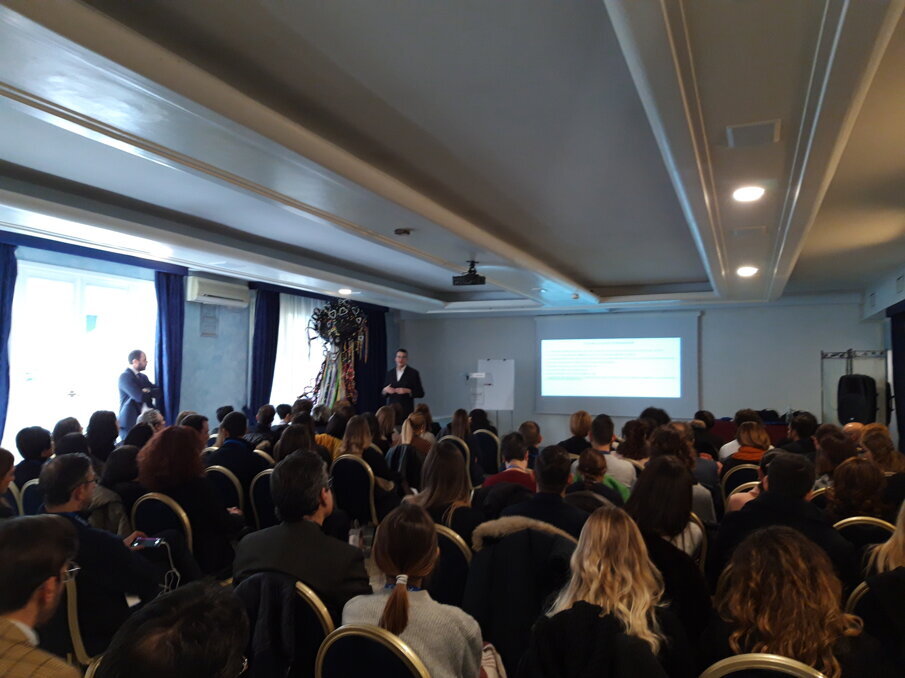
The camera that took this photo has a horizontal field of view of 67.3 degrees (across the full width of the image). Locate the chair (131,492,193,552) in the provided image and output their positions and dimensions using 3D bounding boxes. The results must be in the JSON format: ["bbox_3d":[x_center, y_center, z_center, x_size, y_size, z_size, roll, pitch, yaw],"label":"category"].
[{"bbox_3d":[-1.444,1.252,3.695,0.420,0.910,0.540,-1,-3,17],"label":"chair"}]

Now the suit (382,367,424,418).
[{"bbox_3d":[-0.707,0.786,9.800,0.540,0.800,0.360,0,-3,11],"label":"suit"}]

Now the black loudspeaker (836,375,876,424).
[{"bbox_3d":[5.298,0.799,8.900,0.370,0.670,0.390,3,-4,-35],"label":"black loudspeaker"}]

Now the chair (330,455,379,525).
[{"bbox_3d":[-0.707,1.354,5.421,0.420,0.910,0.540,-1,-3,17],"label":"chair"}]

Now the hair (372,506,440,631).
[{"bbox_3d":[-0.125,0.608,1.840,0.175,0.325,0.230,-1,-4,23],"label":"hair"}]

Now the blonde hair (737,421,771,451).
[{"bbox_3d":[2.193,0.707,4.950,0.230,0.220,0.230,-1,-3,15],"label":"blonde hair"}]

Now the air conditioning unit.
[{"bbox_3d":[-2.848,-0.558,8.278,0.200,0.290,0.860,-1,-4,23],"label":"air conditioning unit"}]

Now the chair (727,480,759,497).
[{"bbox_3d":[1.893,1.290,4.148,0.420,0.910,0.540,-1,-4,21],"label":"chair"}]

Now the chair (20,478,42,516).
[{"bbox_3d":[-2.300,1.276,4.161,0.420,0.910,0.540,-1,-3,18],"label":"chair"}]

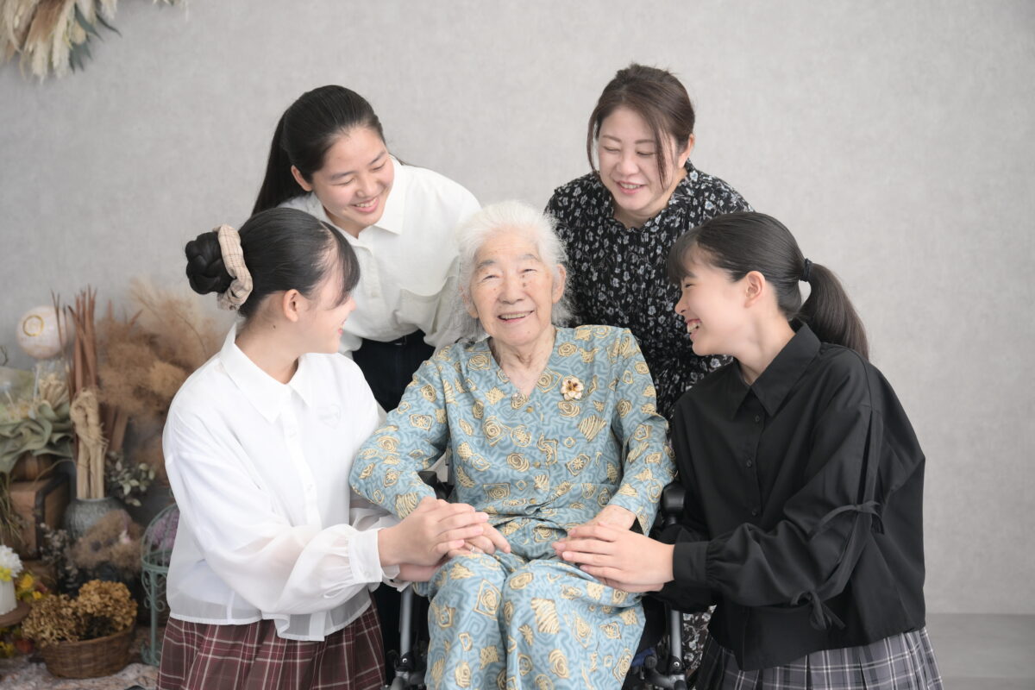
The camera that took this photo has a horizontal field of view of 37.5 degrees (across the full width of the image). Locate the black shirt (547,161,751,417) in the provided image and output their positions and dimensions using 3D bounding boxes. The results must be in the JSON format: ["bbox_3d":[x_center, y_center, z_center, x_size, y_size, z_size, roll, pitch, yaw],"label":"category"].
[{"bbox_3d":[0.245,0.194,2.906,0.450,1.020,0.480,0,2,10],"label":"black shirt"}]

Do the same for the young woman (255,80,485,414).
[{"bbox_3d":[-0.280,0.206,2.846,0.480,1.340,0.620,-1,2,-25],"label":"young woman"}]

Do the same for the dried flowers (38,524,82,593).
[{"bbox_3d":[-1.192,0.556,3.970,0.115,0.180,0.115,0,2,0],"label":"dried flowers"}]

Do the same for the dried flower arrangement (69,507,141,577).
[{"bbox_3d":[-1.076,0.515,3.980,0.190,0.180,0.170,0,2,0],"label":"dried flower arrangement"}]

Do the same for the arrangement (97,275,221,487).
[{"bbox_3d":[-0.980,0.097,4.250,0.400,0.570,0.360,0,2,0],"label":"arrangement"}]

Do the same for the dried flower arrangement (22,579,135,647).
[{"bbox_3d":[-1.110,0.677,3.850,0.285,0.170,0.210,0,2,0],"label":"dried flower arrangement"}]

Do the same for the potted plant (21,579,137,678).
[{"bbox_3d":[-1.108,0.716,3.850,0.290,0.250,0.230,0,2,0],"label":"potted plant"}]

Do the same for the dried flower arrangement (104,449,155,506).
[{"bbox_3d":[-1.043,0.356,4.100,0.145,0.155,0.140,0,2,0],"label":"dried flower arrangement"}]

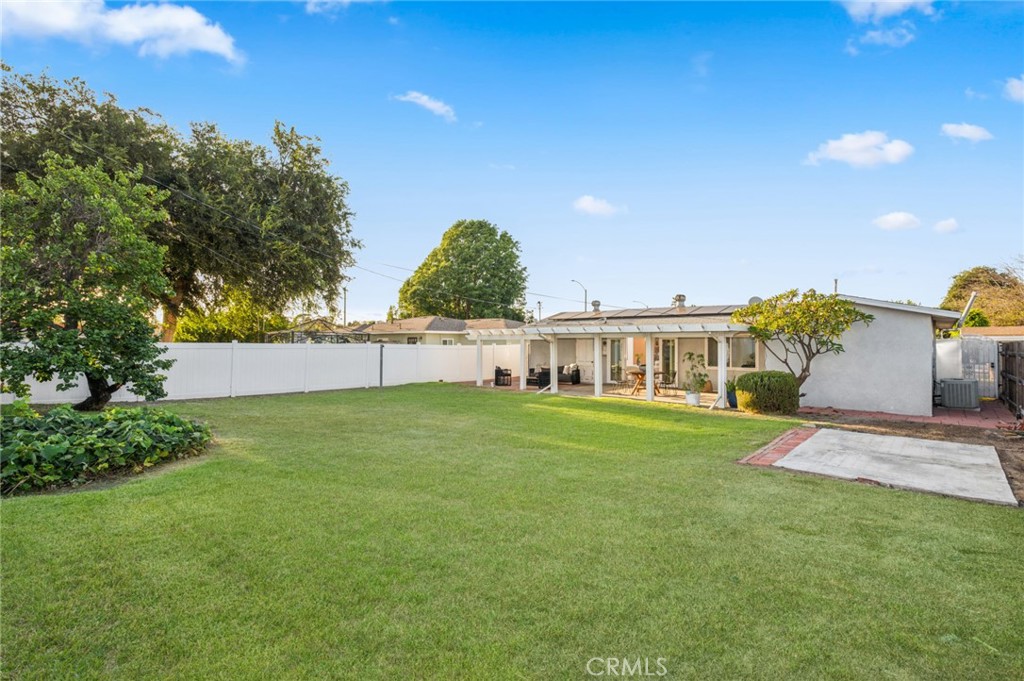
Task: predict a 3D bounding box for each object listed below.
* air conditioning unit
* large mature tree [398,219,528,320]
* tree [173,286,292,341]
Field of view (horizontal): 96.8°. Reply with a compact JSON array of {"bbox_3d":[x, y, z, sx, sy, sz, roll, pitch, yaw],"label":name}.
[{"bbox_3d":[13.150,1.585,13.330,0.780,0.800,0.760,0,-1,44],"label":"air conditioning unit"},{"bbox_3d":[-4.800,-4.840,45.000,12.800,14.200,12.300,0,-1,-6],"label":"large mature tree"},{"bbox_3d":[-14.750,-0.400,24.000,5.200,4.900,4.500,1,-1,-32],"label":"tree"}]

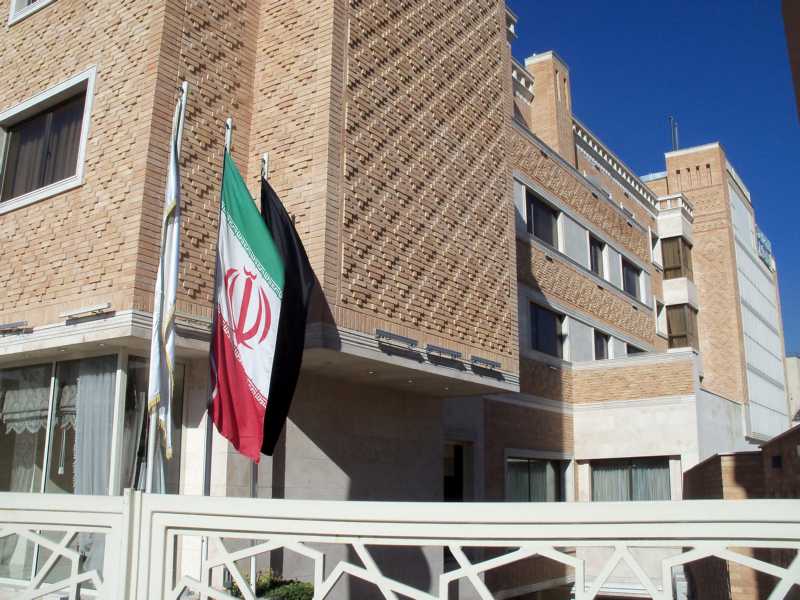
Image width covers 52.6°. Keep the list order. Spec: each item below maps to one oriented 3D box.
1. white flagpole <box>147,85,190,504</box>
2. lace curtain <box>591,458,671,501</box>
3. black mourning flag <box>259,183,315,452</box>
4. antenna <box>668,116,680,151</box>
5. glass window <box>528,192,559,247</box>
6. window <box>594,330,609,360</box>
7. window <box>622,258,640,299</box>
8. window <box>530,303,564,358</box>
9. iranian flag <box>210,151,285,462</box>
[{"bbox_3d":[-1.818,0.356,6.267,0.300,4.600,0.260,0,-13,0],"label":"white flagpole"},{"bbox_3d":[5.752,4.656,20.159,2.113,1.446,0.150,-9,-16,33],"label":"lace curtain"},{"bbox_3d":[-1.112,0.099,7.971,0.545,2.818,0.350,0,-13,0],"label":"black mourning flag"},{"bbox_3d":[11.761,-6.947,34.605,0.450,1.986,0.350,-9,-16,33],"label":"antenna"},{"bbox_3d":[3.754,-2.023,21.141,0.120,1.199,1.985,-9,-16,33],"label":"glass window"},{"bbox_3d":[5.882,1.547,23.582,0.120,1.256,1.215,-9,-16,33],"label":"window"},{"bbox_3d":[7.724,-0.649,26.905,0.120,1.199,1.984,-9,-16,33],"label":"window"},{"bbox_3d":[3.739,0.852,20.462,0.120,1.256,1.985,-9,-16,33],"label":"window"},{"bbox_3d":[-1.331,-0.005,7.166,0.627,2.859,0.350,0,-13,0],"label":"iranian flag"}]

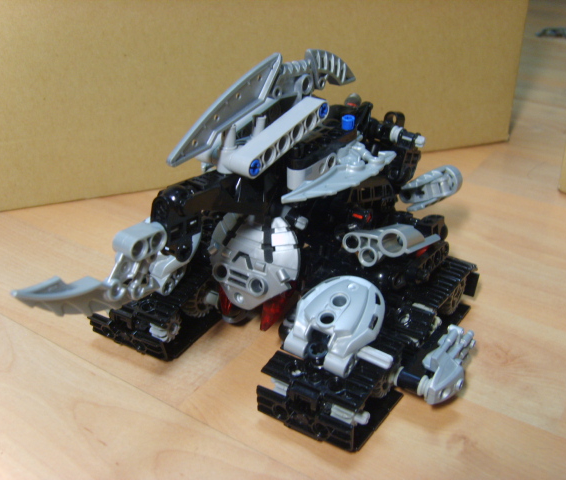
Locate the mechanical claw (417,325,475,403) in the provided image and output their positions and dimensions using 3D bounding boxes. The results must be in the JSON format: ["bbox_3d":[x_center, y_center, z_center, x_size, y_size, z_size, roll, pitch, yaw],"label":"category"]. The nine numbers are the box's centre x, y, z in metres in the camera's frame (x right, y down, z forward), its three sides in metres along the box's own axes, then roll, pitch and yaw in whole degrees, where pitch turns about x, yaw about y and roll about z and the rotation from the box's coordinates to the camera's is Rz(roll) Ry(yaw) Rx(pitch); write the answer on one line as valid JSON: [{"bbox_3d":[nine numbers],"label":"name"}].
[{"bbox_3d":[0.062,0.046,0.239,0.013,0.015,0.036,15,42,30],"label":"mechanical claw"}]

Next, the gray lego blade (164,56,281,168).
[{"bbox_3d":[-0.019,-0.046,0.233,0.005,0.014,0.064,19,58,37],"label":"gray lego blade"}]

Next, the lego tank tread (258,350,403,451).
[{"bbox_3d":[0.019,0.051,0.240,0.040,0.024,0.042,15,27,30],"label":"lego tank tread"}]

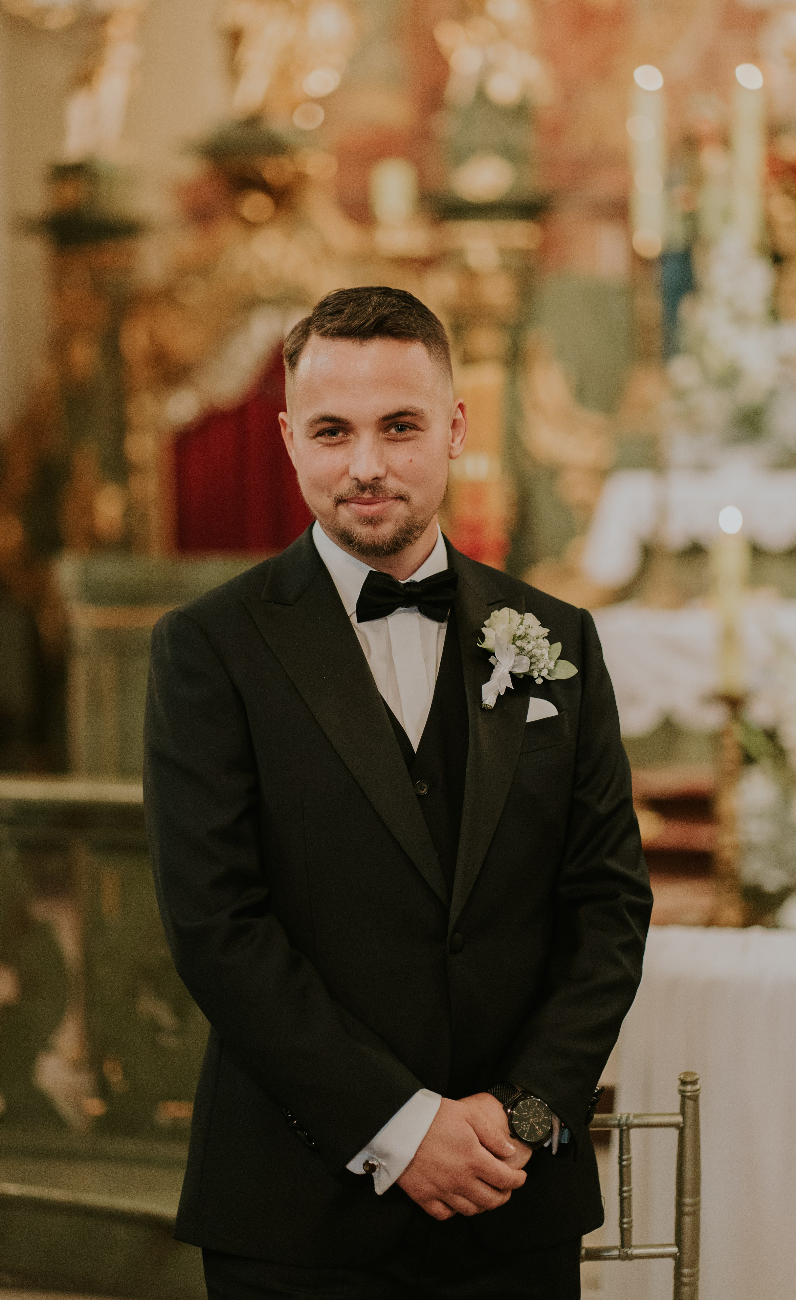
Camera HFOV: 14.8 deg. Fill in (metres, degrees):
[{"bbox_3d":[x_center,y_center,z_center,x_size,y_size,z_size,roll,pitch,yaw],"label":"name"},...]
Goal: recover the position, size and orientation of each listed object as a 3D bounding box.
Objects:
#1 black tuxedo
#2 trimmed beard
[{"bbox_3d":[-0.002,0.237,2.970,0.510,0.730,0.320,-1,2,-20],"label":"black tuxedo"},{"bbox_3d":[-0.020,-0.124,2.930,0.110,0.072,0.075,-4,4,4],"label":"trimmed beard"}]

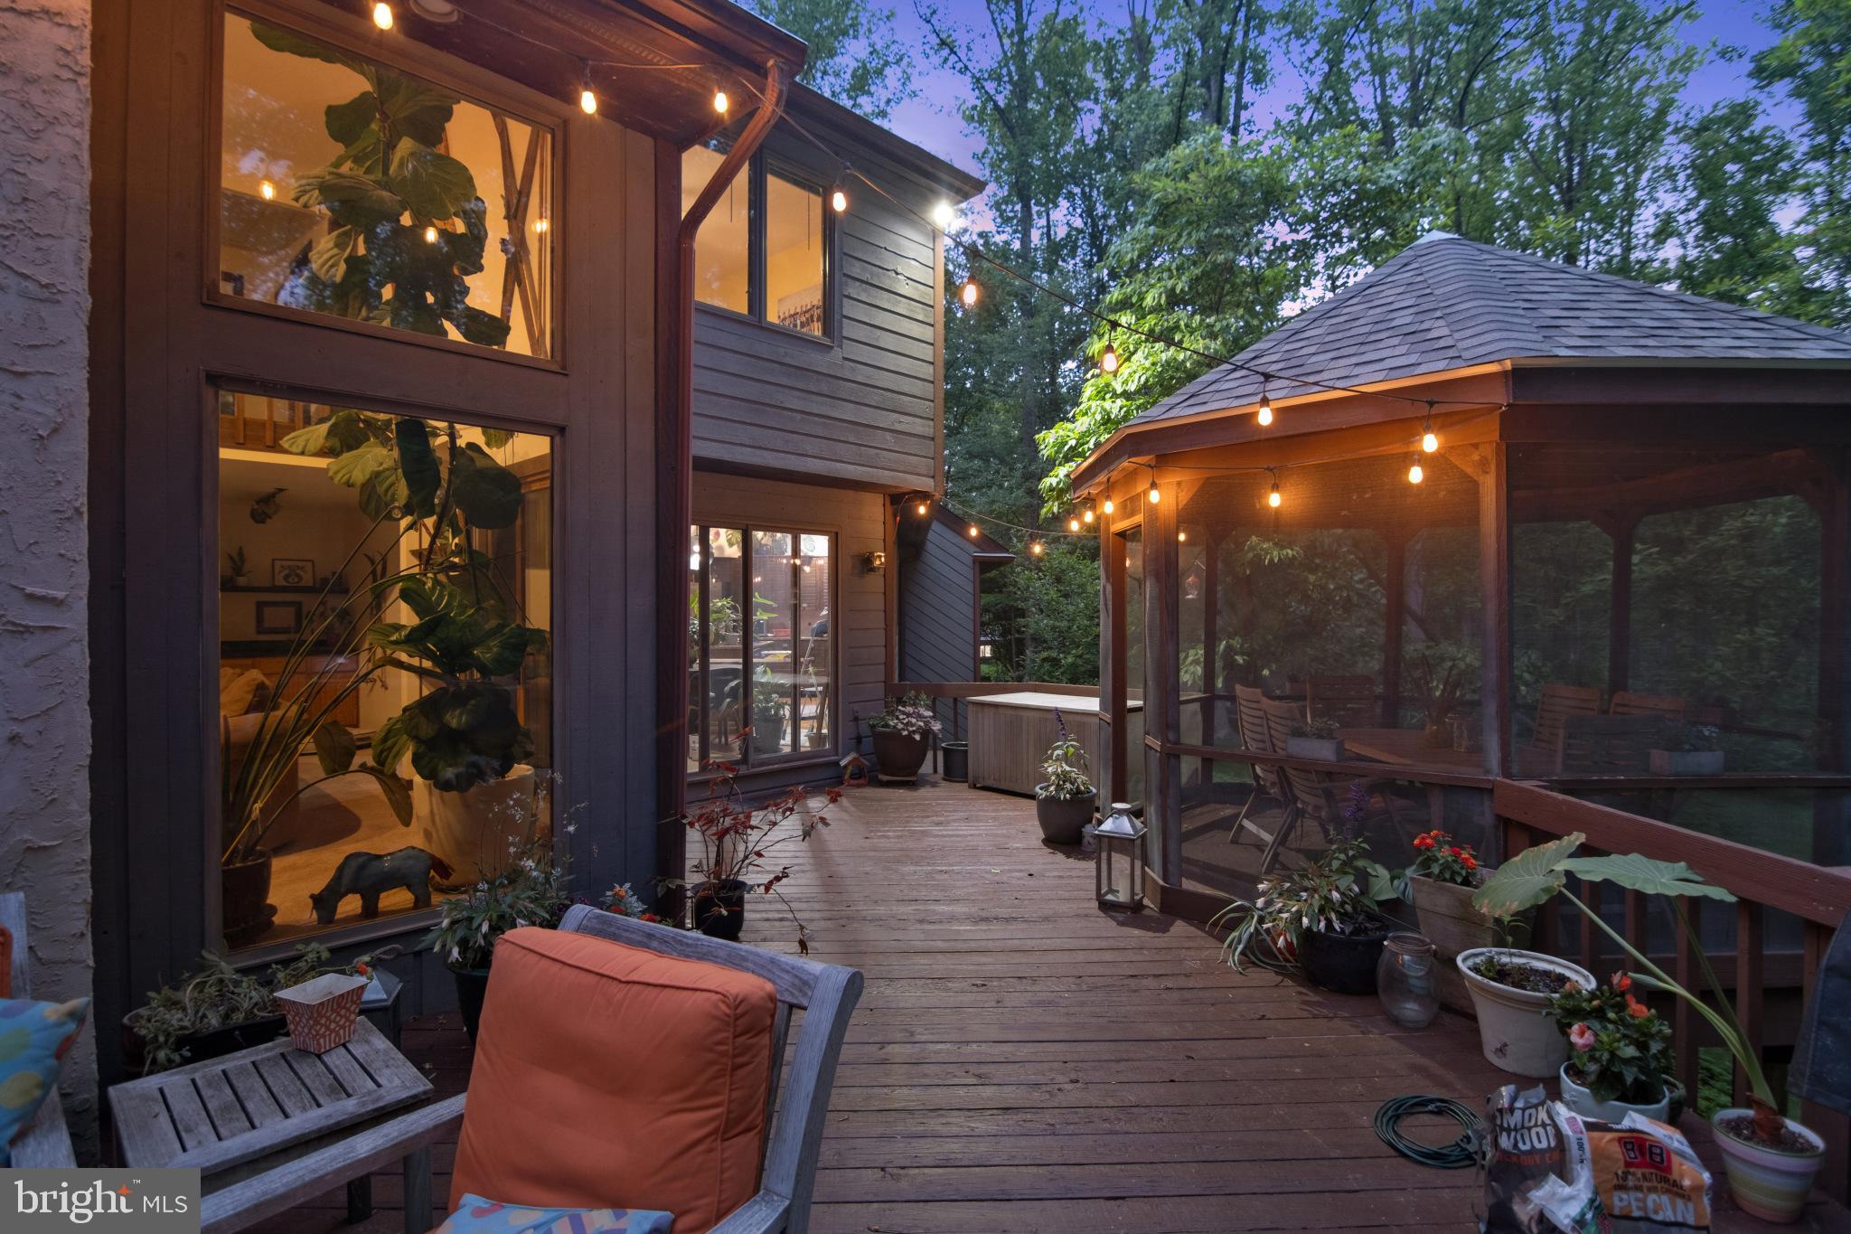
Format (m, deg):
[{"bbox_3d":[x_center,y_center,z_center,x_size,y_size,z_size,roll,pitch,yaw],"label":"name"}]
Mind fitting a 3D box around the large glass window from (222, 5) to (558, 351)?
[{"bbox_3d":[-2.088,-1.657,3.512,1.200,1.020,0.090,0,0,-45],"label":"large glass window"}]

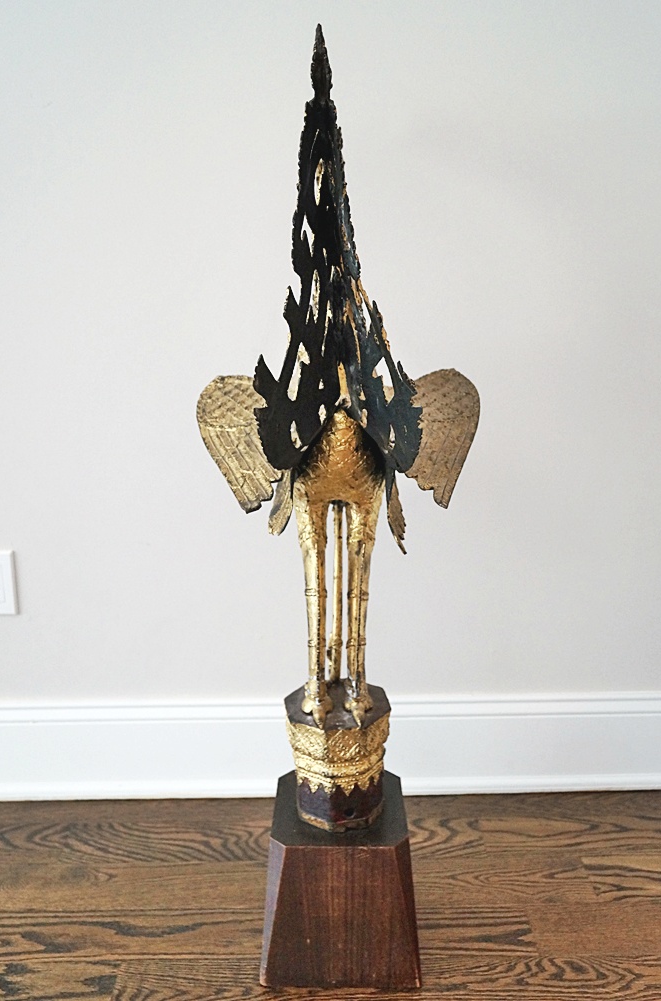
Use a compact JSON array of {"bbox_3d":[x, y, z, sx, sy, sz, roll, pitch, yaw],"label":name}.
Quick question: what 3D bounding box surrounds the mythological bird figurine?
[{"bbox_3d":[0.013,-0.055,1.084,0.360,0.967,0.370,-3,13,-8],"label":"mythological bird figurine"}]

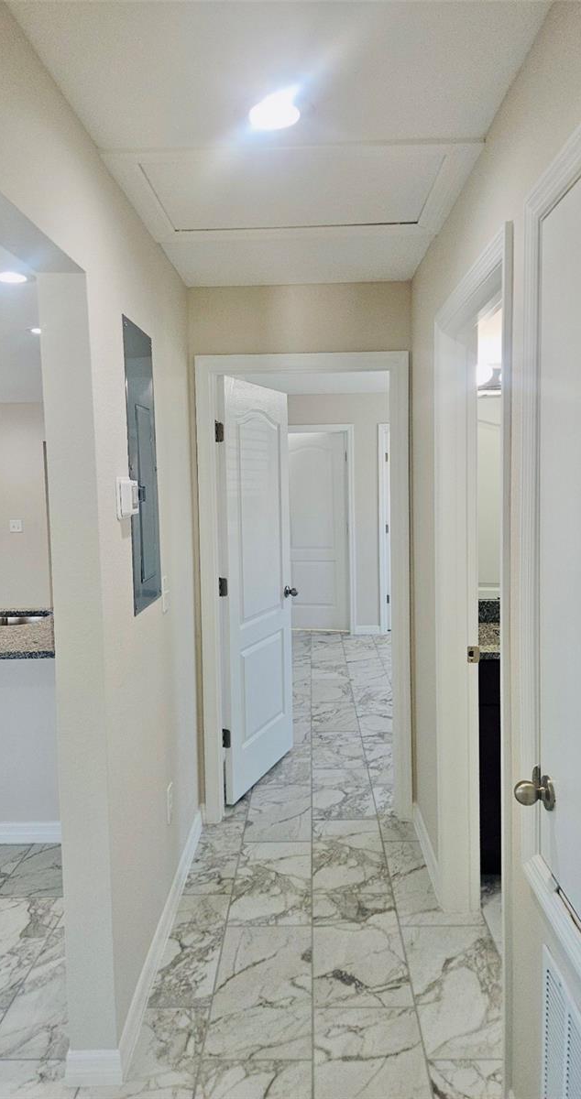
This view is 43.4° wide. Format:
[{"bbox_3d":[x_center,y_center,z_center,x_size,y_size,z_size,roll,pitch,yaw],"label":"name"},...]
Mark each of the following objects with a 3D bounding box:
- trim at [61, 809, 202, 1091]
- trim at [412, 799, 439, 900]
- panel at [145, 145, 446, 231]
[{"bbox_3d":[-0.493,1.288,2.634,0.150,0.084,1.480,-1,5,2],"label":"trim"},{"bbox_3d":[0.565,1.233,3.007,0.015,0.084,0.670,-1,5,2],"label":"trim"},{"bbox_3d":[0.012,-1.067,2.196,0.815,0.022,0.515,-1,5,2],"label":"panel"}]

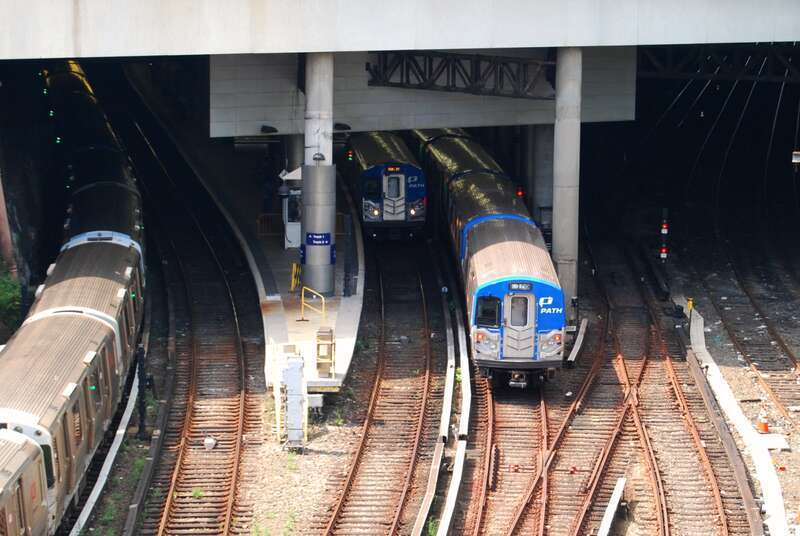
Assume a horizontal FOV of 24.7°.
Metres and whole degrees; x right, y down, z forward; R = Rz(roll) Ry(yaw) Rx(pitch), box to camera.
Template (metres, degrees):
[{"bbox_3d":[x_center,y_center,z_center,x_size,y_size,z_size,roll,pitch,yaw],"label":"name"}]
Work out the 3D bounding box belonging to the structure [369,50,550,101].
[{"bbox_3d":[2.105,-6.986,65.652,7.720,1.380,0.600,7,14,30],"label":"structure"}]

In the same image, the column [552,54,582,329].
[{"bbox_3d":[5.892,-2.996,63.916,0.930,9.790,0.930,0,12,0],"label":"column"}]

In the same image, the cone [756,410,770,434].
[{"bbox_3d":[10.218,4.304,51.321,0.370,0.650,0.370,0,12,0],"label":"cone"}]

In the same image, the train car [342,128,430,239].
[{"bbox_3d":[-0.872,-3.992,82.557,2.800,3.450,12.400,-1,12,-6],"label":"train car"}]

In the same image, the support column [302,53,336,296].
[{"bbox_3d":[-2.756,-3.291,62.330,1.100,8.420,1.100,0,12,0],"label":"support column"}]

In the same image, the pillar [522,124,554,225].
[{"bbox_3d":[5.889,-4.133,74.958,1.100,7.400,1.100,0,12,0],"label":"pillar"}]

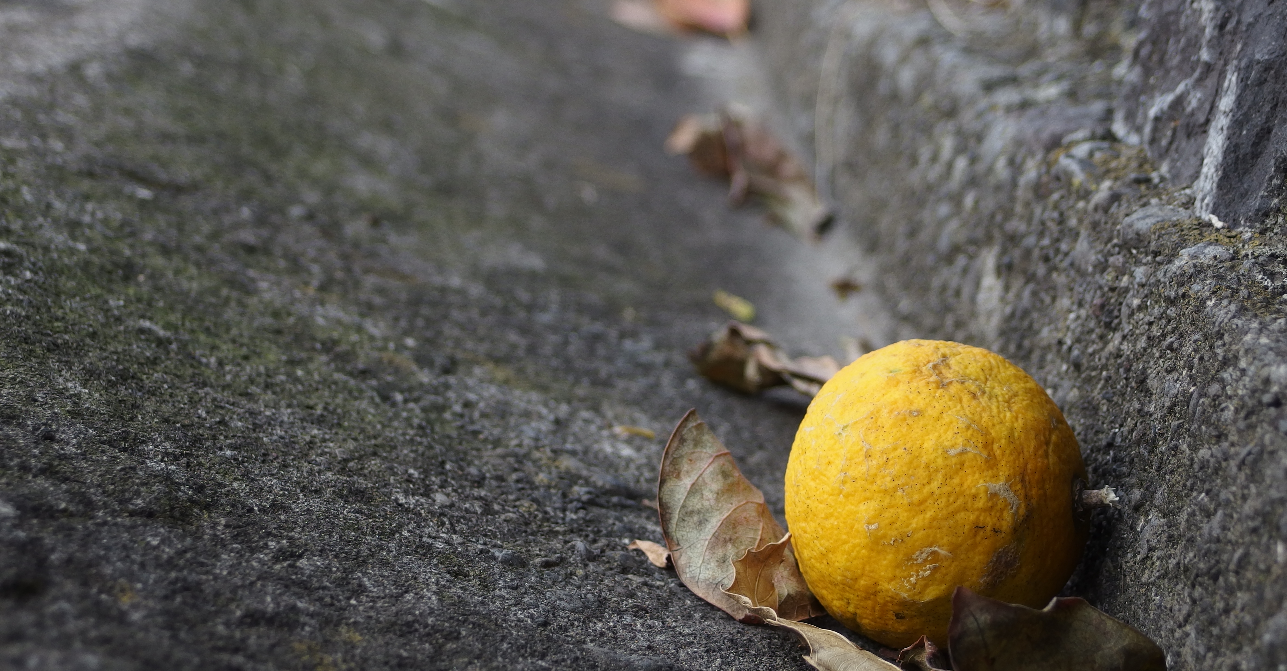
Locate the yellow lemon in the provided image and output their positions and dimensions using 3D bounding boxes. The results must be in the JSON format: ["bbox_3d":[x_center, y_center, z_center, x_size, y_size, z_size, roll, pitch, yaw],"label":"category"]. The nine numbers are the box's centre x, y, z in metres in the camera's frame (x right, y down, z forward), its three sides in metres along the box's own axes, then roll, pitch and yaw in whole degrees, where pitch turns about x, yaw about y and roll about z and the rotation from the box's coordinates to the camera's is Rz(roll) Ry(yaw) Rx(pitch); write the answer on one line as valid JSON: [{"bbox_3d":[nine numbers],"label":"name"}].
[{"bbox_3d":[0.077,0.042,0.644,0.079,0.081,0.081,2,0,-5],"label":"yellow lemon"}]

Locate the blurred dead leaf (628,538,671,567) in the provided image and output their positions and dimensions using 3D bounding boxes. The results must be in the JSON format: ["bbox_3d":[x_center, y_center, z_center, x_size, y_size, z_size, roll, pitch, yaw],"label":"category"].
[{"bbox_3d":[0.002,0.056,0.632,0.013,0.005,0.008,21,12,0],"label":"blurred dead leaf"}]

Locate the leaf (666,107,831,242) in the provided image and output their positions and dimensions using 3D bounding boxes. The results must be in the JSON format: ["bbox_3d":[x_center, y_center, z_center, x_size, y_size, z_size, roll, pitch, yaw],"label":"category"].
[{"bbox_3d":[0.056,-0.085,1.300,0.090,0.037,0.052,28,14,30],"label":"leaf"}]

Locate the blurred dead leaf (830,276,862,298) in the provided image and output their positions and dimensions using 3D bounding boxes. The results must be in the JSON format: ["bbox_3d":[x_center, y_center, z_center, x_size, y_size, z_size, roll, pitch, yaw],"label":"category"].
[{"bbox_3d":[0.093,-0.022,1.130,0.014,0.007,0.012,21,12,0],"label":"blurred dead leaf"}]

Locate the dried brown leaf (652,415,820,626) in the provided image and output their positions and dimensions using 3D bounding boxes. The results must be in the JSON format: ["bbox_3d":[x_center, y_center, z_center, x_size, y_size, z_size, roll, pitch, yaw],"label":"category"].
[{"bbox_3d":[0.025,0.047,0.630,0.041,0.052,0.024,3,12,-13],"label":"dried brown leaf"}]

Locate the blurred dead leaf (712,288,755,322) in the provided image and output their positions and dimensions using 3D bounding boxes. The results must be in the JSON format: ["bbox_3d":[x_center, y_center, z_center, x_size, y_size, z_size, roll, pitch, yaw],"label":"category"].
[{"bbox_3d":[0.038,-0.014,1.013,0.010,0.005,0.024,11,16,-41],"label":"blurred dead leaf"}]

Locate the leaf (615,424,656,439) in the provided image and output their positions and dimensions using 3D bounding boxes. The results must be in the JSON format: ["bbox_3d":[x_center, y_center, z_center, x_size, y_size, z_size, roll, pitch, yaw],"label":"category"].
[{"bbox_3d":[-0.002,0.029,0.757,0.013,0.003,0.006,13,14,-34],"label":"leaf"}]

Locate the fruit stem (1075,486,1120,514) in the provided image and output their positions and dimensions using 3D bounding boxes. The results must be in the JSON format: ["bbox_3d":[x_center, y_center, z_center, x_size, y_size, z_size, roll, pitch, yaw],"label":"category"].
[{"bbox_3d":[0.127,0.046,0.685,0.013,0.006,0.006,-6,0,19],"label":"fruit stem"}]

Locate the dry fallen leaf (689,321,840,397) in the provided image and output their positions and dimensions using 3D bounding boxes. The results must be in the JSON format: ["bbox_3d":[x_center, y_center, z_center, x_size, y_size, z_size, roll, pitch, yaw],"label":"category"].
[{"bbox_3d":[0.045,0.009,0.875,0.056,0.021,0.030,11,12,-3],"label":"dry fallen leaf"}]

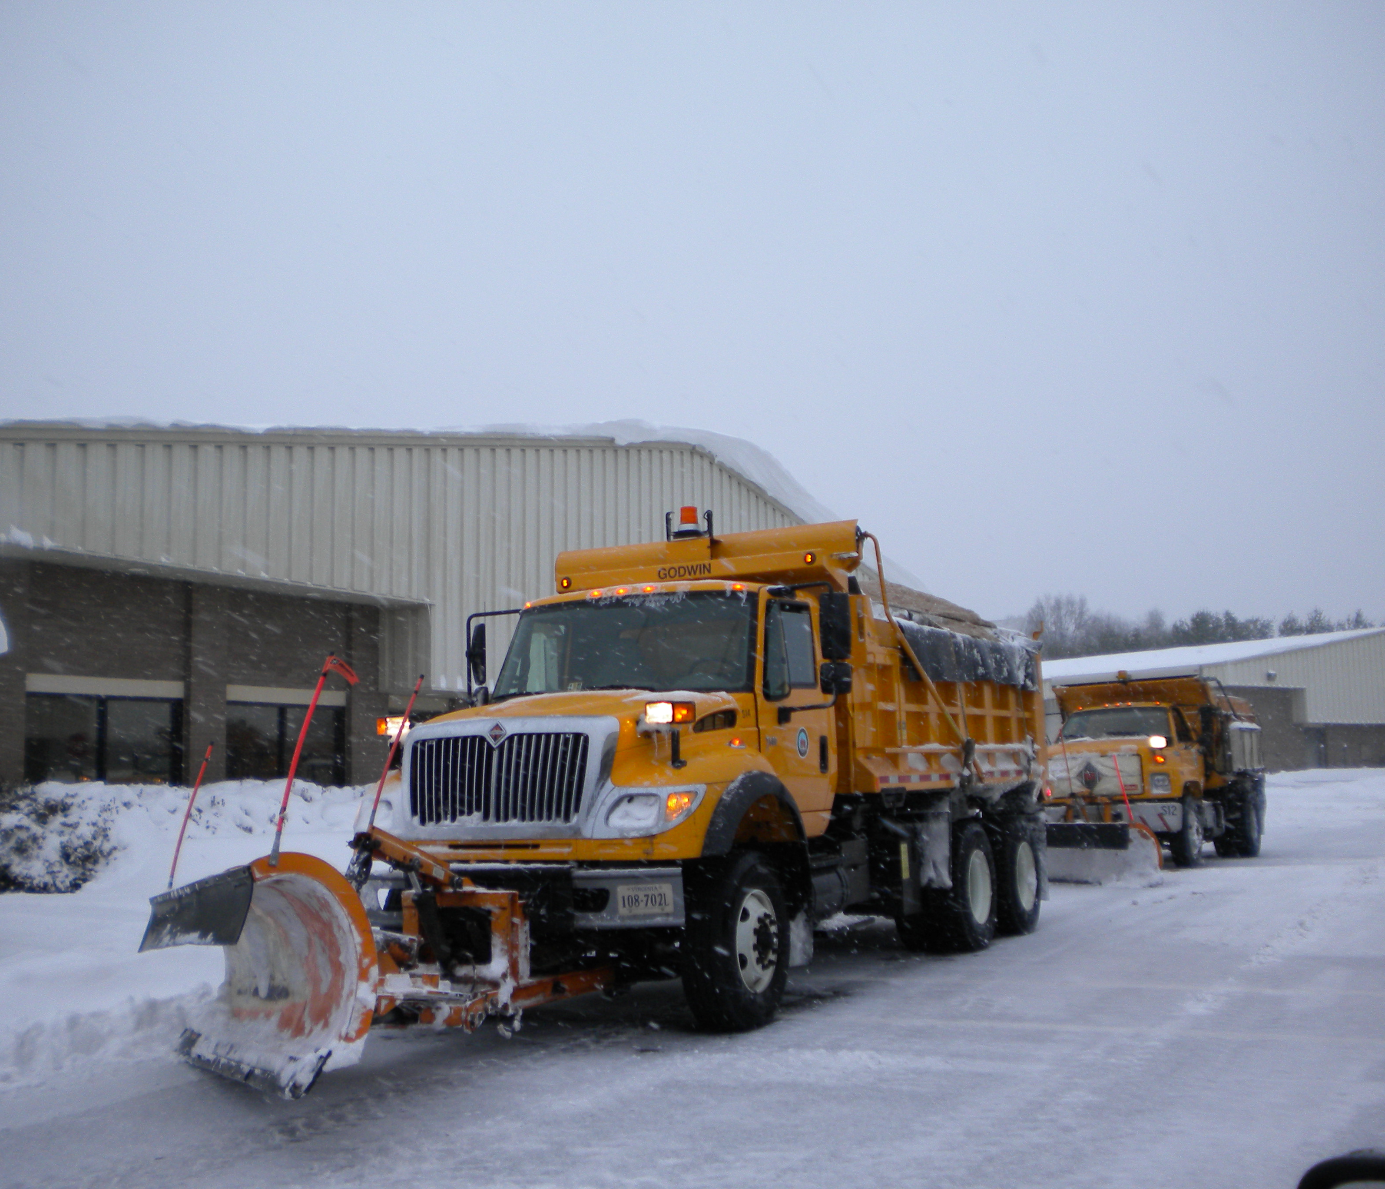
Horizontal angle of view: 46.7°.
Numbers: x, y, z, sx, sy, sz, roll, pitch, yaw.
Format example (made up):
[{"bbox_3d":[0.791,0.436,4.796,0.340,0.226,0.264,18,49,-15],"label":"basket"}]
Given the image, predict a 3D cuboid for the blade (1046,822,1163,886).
[{"bbox_3d":[4.879,3.311,20.711,0.520,0.800,3.100,2,-7,-27],"label":"blade"}]

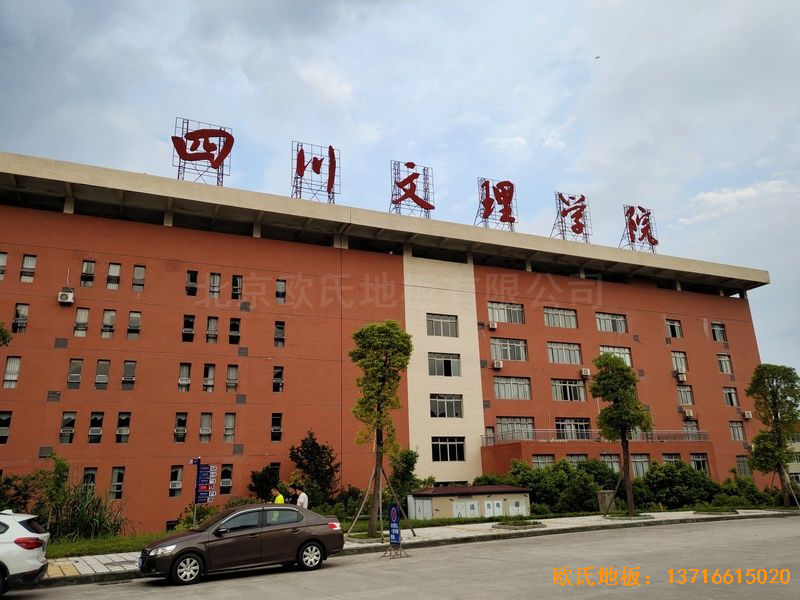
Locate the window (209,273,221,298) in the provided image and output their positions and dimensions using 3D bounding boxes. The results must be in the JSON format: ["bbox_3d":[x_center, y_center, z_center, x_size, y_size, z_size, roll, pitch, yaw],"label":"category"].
[{"bbox_3d":[-14.491,-1.107,47.170,0.770,2.051,0.200,5,-18,-22],"label":"window"}]

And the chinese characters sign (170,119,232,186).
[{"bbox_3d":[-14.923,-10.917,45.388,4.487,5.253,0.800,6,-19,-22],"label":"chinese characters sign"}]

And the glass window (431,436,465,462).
[{"bbox_3d":[4.070,12.405,49.872,3.059,1.966,0.180,5,-18,-23],"label":"glass window"}]

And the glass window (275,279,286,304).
[{"bbox_3d":[-9.724,-0.654,49.103,0.777,2.051,0.200,5,-18,-22],"label":"glass window"}]

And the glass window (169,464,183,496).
[{"bbox_3d":[-14.466,11.730,38.919,0.719,1.920,0.150,5,-18,-22],"label":"glass window"}]

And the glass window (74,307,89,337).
[{"bbox_3d":[-20.817,1.473,39.372,0.726,1.927,0.150,5,-18,-22],"label":"glass window"}]

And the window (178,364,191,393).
[{"bbox_3d":[-15.472,5.599,43.275,0.735,2.045,0.180,5,-18,-23],"label":"window"}]

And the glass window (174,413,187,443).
[{"bbox_3d":[-14.712,8.585,40.446,0.699,1.965,0.150,6,-19,-22],"label":"glass window"}]

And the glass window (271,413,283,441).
[{"bbox_3d":[-8.491,8.790,41.442,0.700,1.867,0.150,5,-19,-23],"label":"glass window"}]

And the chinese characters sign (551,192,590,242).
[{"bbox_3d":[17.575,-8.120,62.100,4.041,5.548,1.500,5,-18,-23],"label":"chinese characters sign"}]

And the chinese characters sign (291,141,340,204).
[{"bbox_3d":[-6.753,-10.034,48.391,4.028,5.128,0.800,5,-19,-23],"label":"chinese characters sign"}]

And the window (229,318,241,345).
[{"bbox_3d":[-11.563,2.243,42.175,0.729,1.844,0.150,5,-19,-23],"label":"window"}]

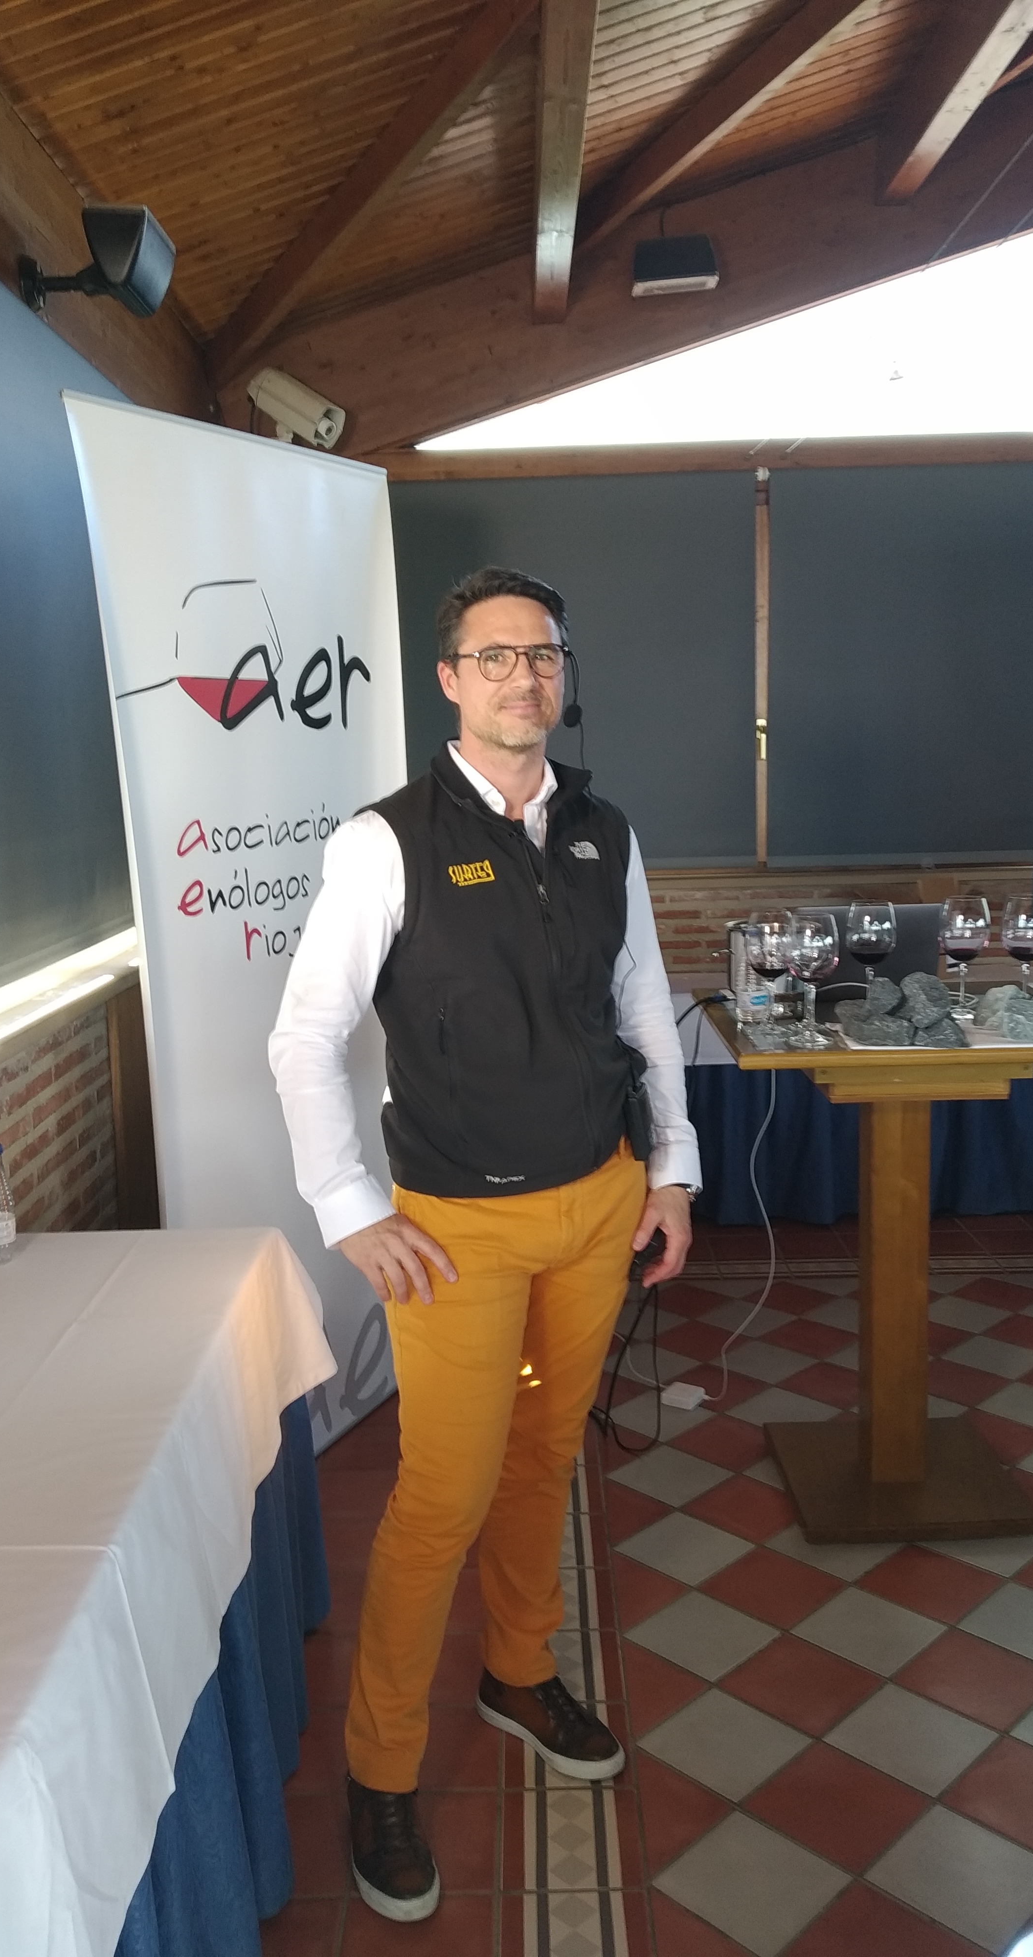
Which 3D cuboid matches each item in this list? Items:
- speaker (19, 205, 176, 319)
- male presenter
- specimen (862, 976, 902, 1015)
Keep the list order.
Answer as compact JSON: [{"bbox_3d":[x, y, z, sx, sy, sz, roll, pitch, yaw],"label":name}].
[{"bbox_3d":[-0.895,-1.507,3.140,0.285,0.170,0.240,-2,8,1],"label":"speaker"},{"bbox_3d":[-0.029,0.316,2.098,0.600,1.755,0.400,-6,9,-27],"label":"male presenter"},{"bbox_3d":[0.671,0.032,2.700,0.078,0.073,0.070,-2,8,1],"label":"specimen"}]

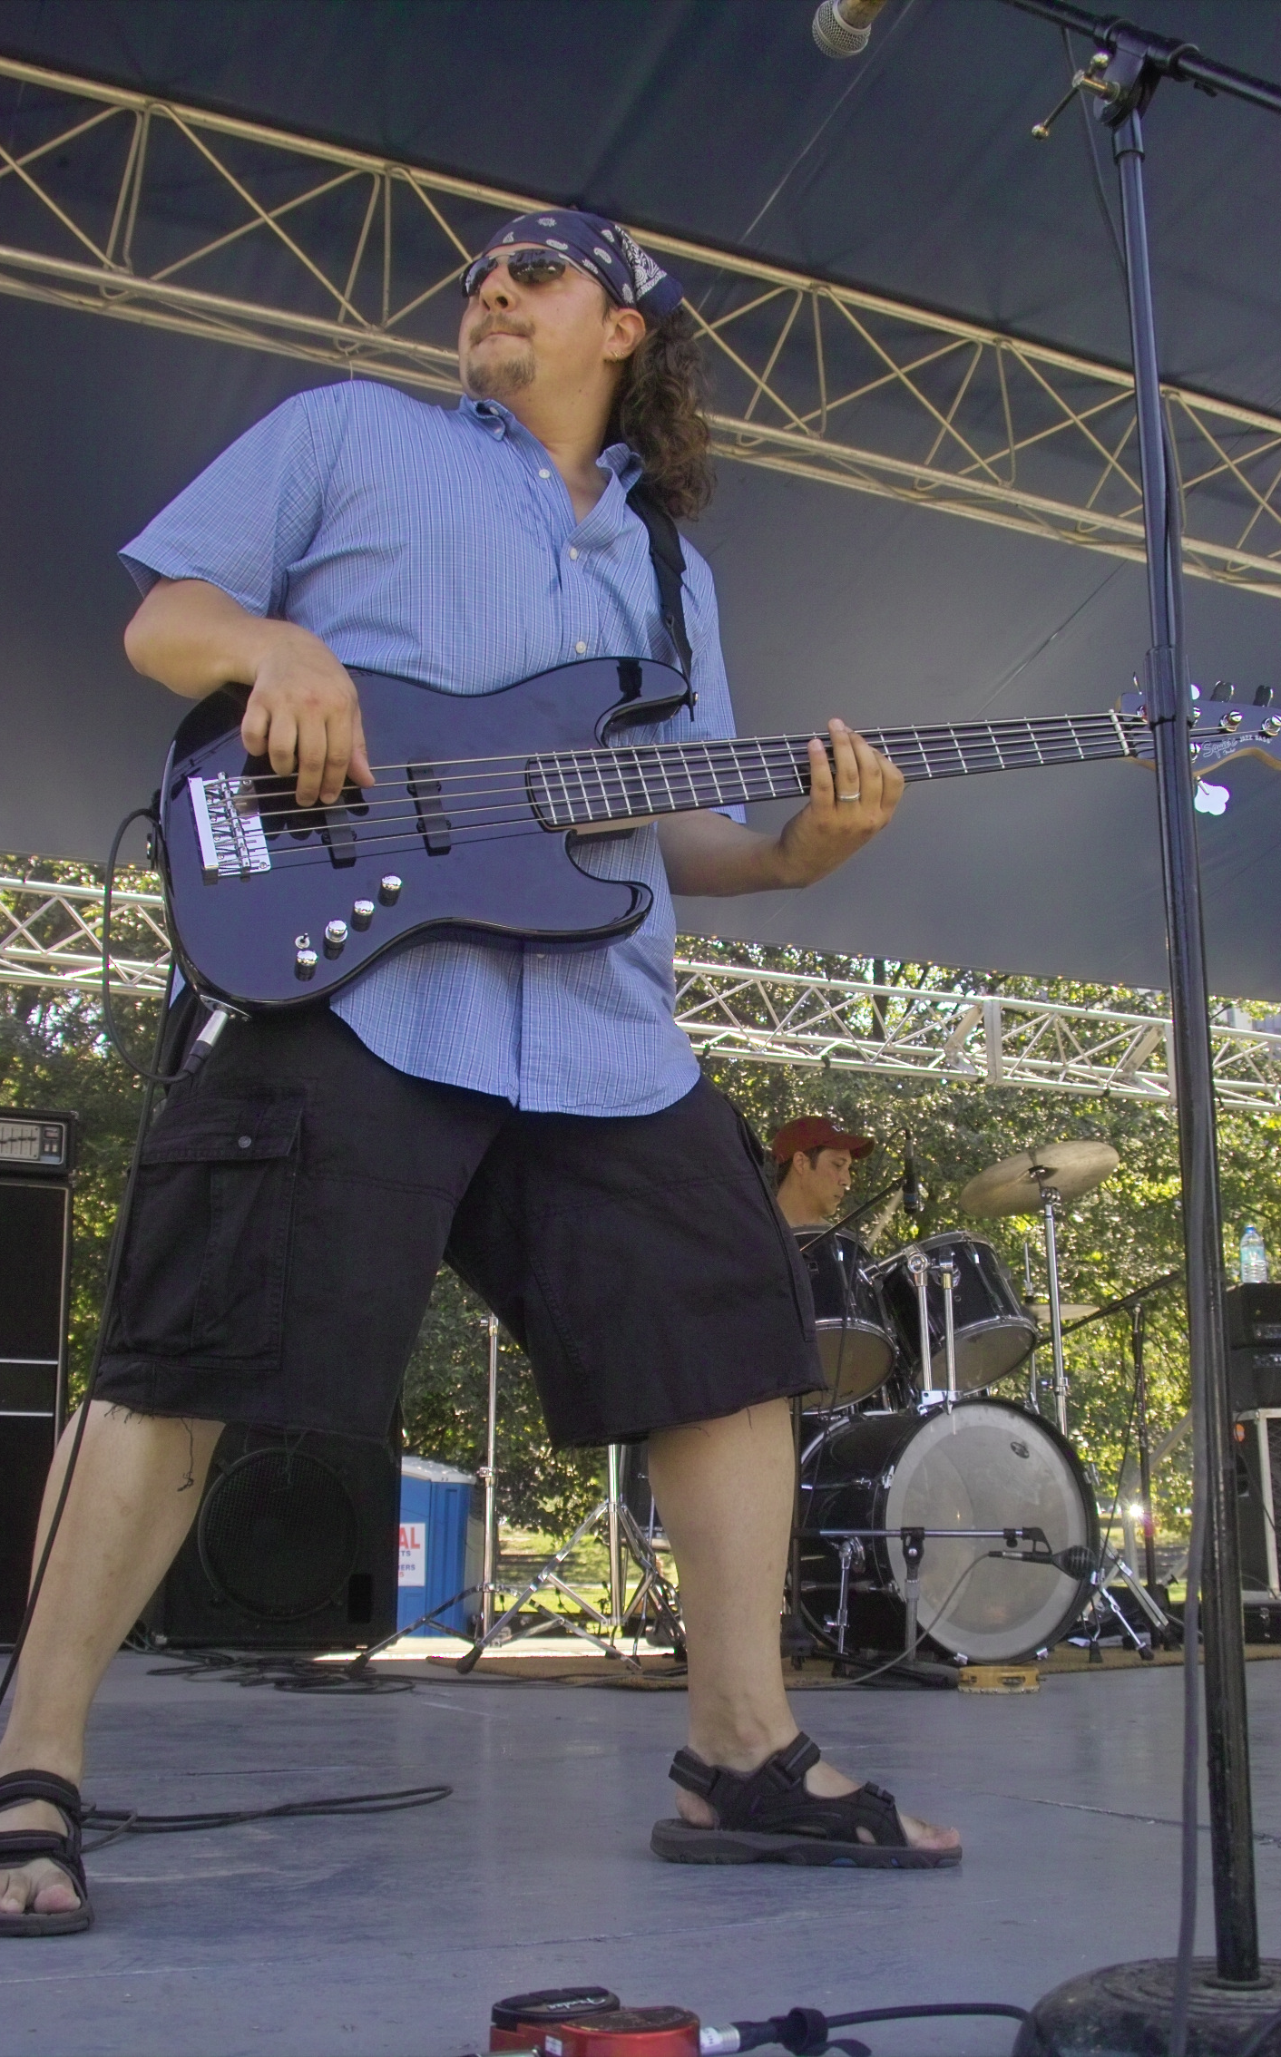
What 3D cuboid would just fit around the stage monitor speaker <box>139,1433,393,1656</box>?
[{"bbox_3d":[-0.900,1.148,4.640,0.570,0.600,0.440,5,-14,-21],"label":"stage monitor speaker"}]

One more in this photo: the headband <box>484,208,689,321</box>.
[{"bbox_3d":[-0.063,-0.827,2.138,0.180,0.145,0.245,-12,-18,41],"label":"headband"}]

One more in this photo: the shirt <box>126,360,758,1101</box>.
[{"bbox_3d":[-0.165,-0.282,1.937,0.660,0.800,0.360,12,-20,-25],"label":"shirt"}]

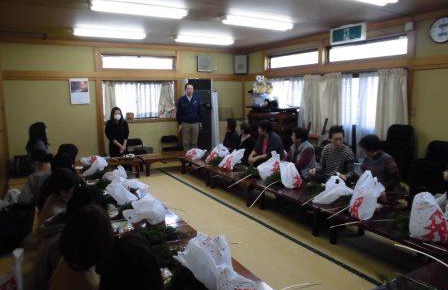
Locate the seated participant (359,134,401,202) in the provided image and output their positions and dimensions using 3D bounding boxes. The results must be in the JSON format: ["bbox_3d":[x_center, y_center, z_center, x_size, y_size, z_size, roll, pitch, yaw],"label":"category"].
[{"bbox_3d":[1.727,0.387,3.828,0.570,0.940,0.470,-6,10,-30],"label":"seated participant"}]

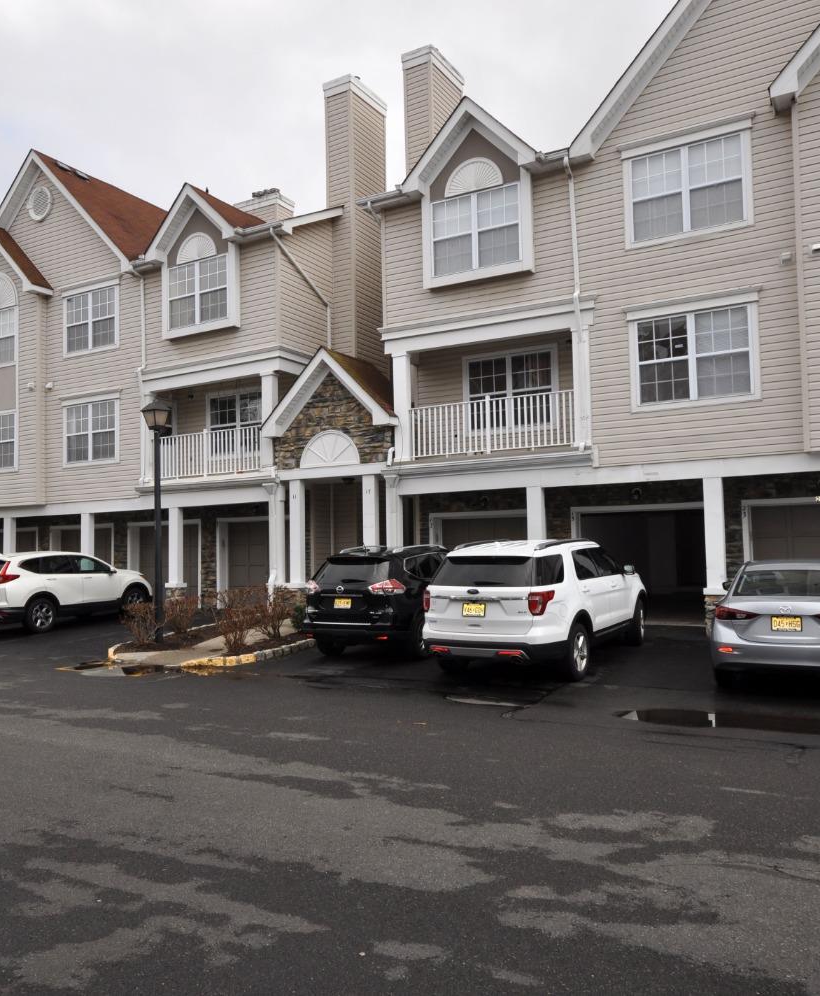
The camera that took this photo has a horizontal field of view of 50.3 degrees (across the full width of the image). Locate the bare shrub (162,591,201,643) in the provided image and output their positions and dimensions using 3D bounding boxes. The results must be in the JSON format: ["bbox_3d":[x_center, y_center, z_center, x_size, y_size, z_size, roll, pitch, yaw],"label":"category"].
[{"bbox_3d":[-4.221,2.130,16.126,0.700,0.880,0.700,-3,-4,31],"label":"bare shrub"}]

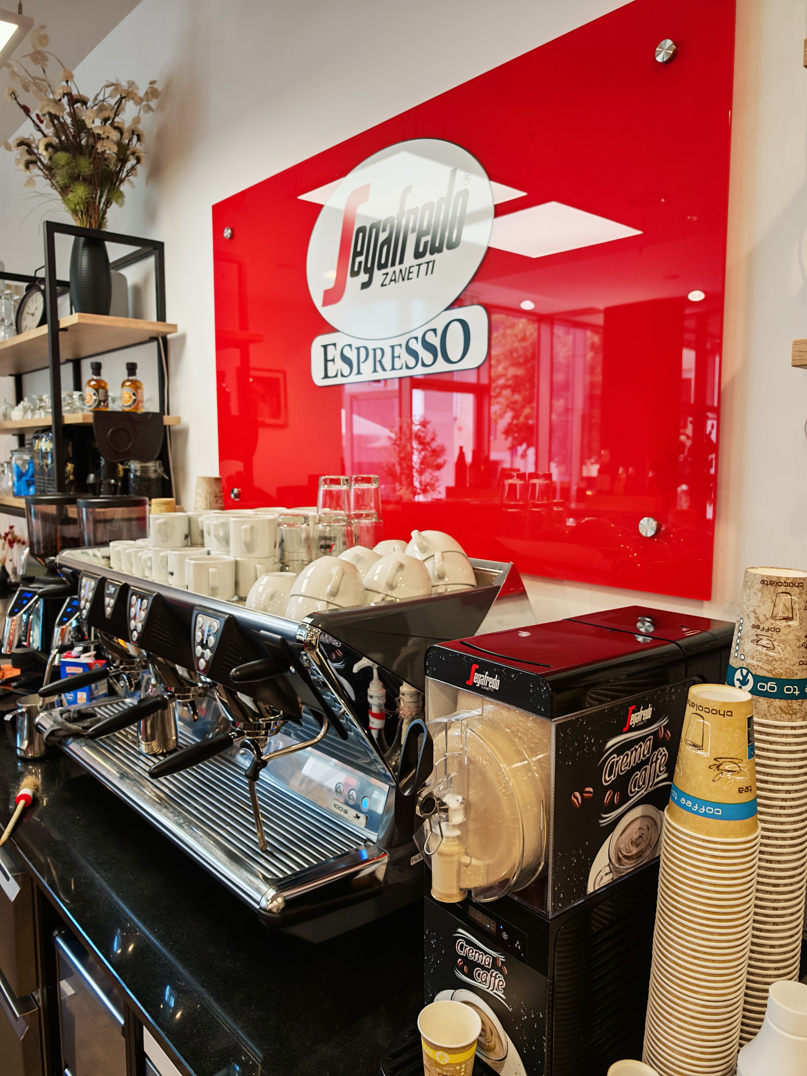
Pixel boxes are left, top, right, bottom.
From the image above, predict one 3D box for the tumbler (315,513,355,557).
[{"bbox_3d":[-0.129,-0.005,1.389,0.067,0.087,0.067,0,5,0],"label":"tumbler"}]

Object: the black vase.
[{"bbox_3d":[-1.045,-0.868,2.490,0.128,0.305,0.128,-6,8,-42],"label":"black vase"}]

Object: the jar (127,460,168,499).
[{"bbox_3d":[-0.880,-0.196,2.561,0.130,0.142,0.118,0,5,-6],"label":"jar"}]

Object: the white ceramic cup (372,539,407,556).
[{"bbox_3d":[-0.020,0.038,1.406,0.106,0.067,0.132,0,6,-1],"label":"white ceramic cup"}]

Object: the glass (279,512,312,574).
[{"bbox_3d":[-0.194,0.004,1.337,0.066,0.093,0.066,0,5,0],"label":"glass"}]

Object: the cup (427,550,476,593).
[{"bbox_3d":[0.069,0.053,1.297,0.108,0.067,0.134,0,-4,3],"label":"cup"}]

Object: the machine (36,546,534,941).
[{"bbox_3d":[-0.316,0.283,1.529,0.616,0.531,1.053,-5,7,-42],"label":"machine"}]

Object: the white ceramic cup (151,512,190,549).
[{"bbox_3d":[-0.528,-0.016,1.671,0.085,0.072,0.111,0,6,0],"label":"white ceramic cup"}]

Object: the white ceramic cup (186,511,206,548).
[{"bbox_3d":[-0.471,-0.024,1.760,0.086,0.072,0.112,0,6,-3],"label":"white ceramic cup"}]

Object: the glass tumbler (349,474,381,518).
[{"bbox_3d":[-0.074,-0.077,1.448,0.066,0.087,0.066,0,5,0],"label":"glass tumbler"}]

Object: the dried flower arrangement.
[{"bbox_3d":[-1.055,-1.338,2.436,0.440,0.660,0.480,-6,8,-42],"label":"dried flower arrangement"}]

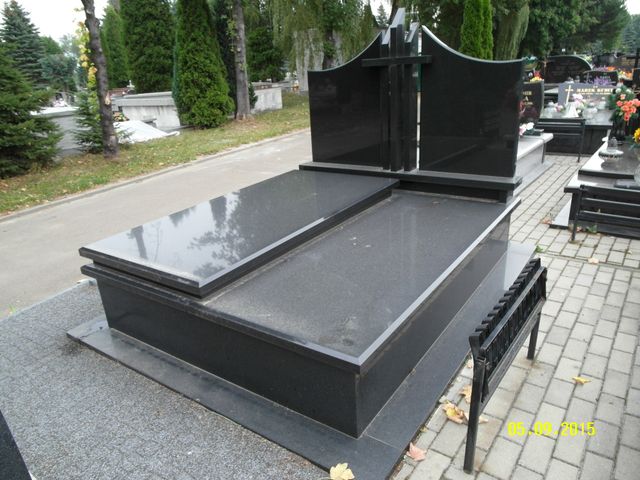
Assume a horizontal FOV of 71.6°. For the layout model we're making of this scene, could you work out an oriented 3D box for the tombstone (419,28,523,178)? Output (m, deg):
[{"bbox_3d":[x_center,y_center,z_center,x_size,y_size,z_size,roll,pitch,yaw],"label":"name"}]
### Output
[{"bbox_3d":[1.099,-1.013,3.264,0.719,1.060,0.082,11,24,34],"label":"tombstone"}]

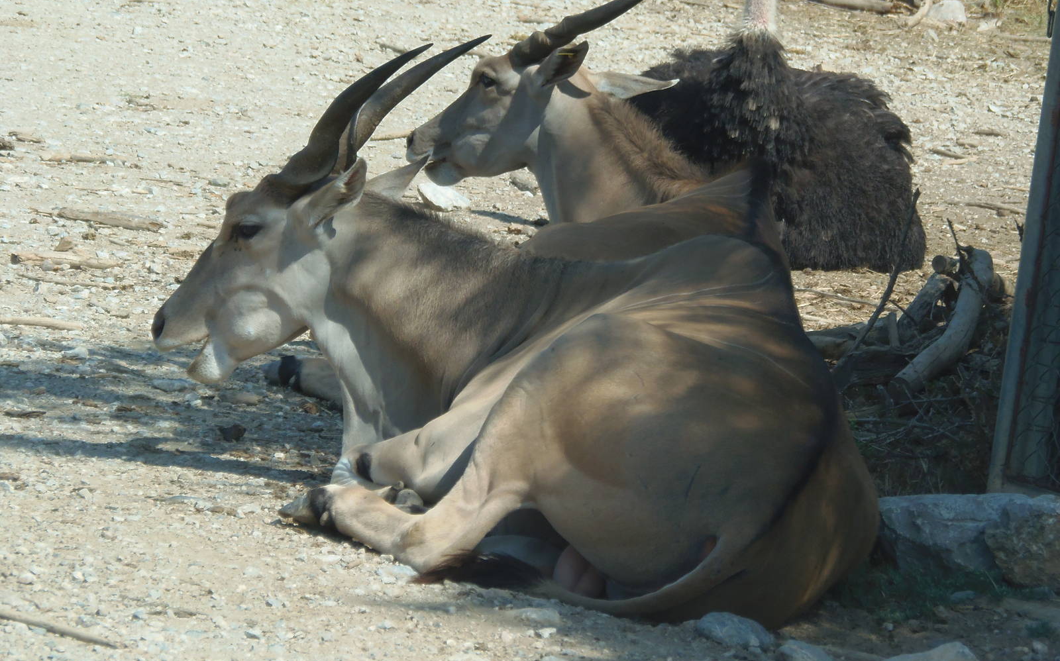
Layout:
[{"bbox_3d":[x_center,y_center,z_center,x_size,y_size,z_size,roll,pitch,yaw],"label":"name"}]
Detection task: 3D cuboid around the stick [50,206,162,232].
[{"bbox_3d":[-1.069,-0.281,21.699,0.278,0.030,0.036,9,6,4],"label":"stick"}]

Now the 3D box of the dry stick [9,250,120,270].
[{"bbox_3d":[-1.241,-0.189,22.802,0.290,0.034,0.038,2,10,-16],"label":"dry stick"}]

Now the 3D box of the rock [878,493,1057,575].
[{"bbox_3d":[1.016,0.476,19.828,0.400,0.140,0.210,5,10,0],"label":"rock"}]

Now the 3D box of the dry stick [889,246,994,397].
[{"bbox_3d":[1.082,-0.027,22.400,0.110,0.100,0.680,9,31,19],"label":"dry stick"}]

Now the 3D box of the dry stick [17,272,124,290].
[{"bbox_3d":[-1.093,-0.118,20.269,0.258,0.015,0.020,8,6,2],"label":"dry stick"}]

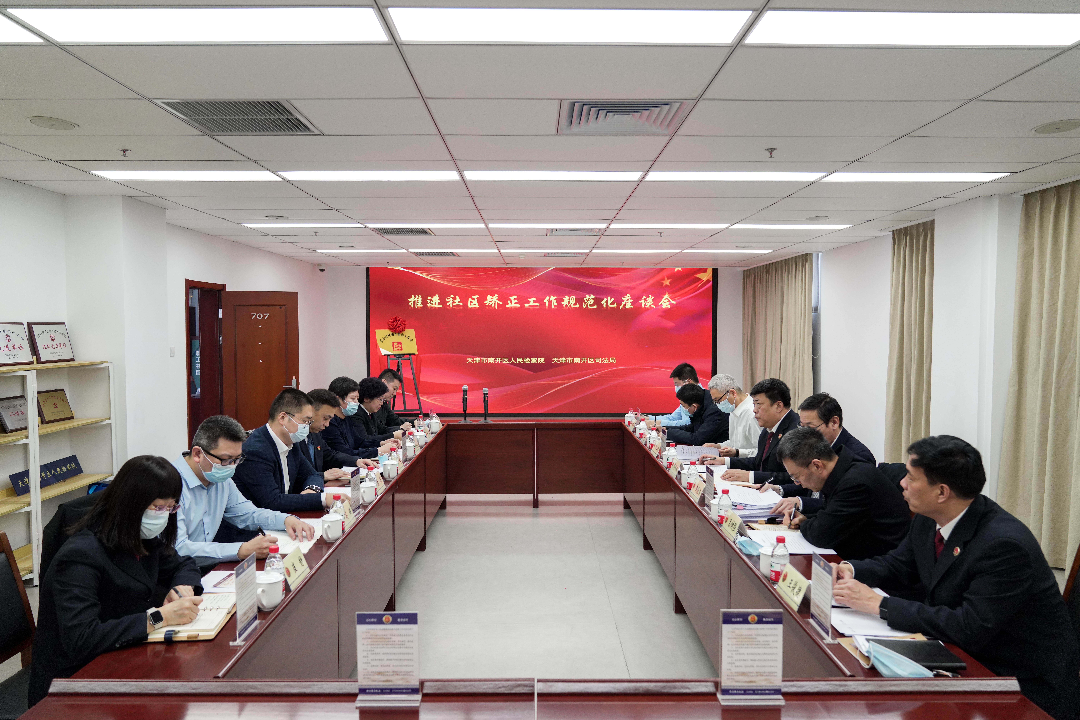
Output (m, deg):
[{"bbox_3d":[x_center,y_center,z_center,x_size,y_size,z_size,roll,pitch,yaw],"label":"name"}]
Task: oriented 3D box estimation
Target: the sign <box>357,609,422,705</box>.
[{"bbox_3d":[-0.367,0.718,1.739,0.153,0.219,0.050,0,3,-4],"label":"sign"}]

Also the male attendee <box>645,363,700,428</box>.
[{"bbox_3d":[1.245,0.688,6.445,0.720,1.332,0.520,0,3,0],"label":"male attendee"}]

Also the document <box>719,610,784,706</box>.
[{"bbox_3d":[0.512,0.714,1.736,0.151,0.213,0.062,0,3,0],"label":"document"}]

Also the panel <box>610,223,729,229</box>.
[{"bbox_3d":[1.279,-1.346,7.184,1.180,0.050,0.290,0,3,0],"label":"panel"}]

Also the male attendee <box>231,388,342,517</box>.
[{"bbox_3d":[-1.270,0.792,3.536,0.620,1.310,0.550,0,3,5],"label":"male attendee"}]

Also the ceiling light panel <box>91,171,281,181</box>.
[{"bbox_3d":[-2.312,-1.237,4.774,1.180,0.050,0.290,0,3,0],"label":"ceiling light panel"}]

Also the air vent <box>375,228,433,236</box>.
[{"bbox_3d":[-1.430,-1.366,7.604,0.590,0.043,0.596,0,3,0],"label":"air vent"}]

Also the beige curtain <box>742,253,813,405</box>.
[{"bbox_3d":[3.483,-0.149,10.672,0.130,2.605,2.900,0,3,0],"label":"beige curtain"}]

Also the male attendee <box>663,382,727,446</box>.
[{"bbox_3d":[1.277,0.784,5.729,0.740,1.208,0.520,0,3,0],"label":"male attendee"}]

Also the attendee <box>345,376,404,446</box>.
[{"bbox_3d":[-1.280,0.747,5.365,0.590,1.235,0.500,0,3,3],"label":"attendee"}]

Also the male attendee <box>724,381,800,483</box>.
[{"bbox_3d":[1.333,0.761,4.242,0.690,1.310,0.550,0,3,-8],"label":"male attendee"}]

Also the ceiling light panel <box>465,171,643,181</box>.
[{"bbox_3d":[0.088,-1.232,4.782,1.180,0.050,0.290,0,3,0],"label":"ceiling light panel"}]

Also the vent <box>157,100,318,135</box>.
[{"bbox_3d":[-1.410,-1.173,3.437,0.590,0.043,0.596,0,3,0],"label":"vent"}]

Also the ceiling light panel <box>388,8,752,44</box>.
[{"bbox_3d":[0.097,-1.116,2.385,1.180,0.050,0.290,0,3,0],"label":"ceiling light panel"}]

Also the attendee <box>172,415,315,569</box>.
[{"bbox_3d":[-1.335,0.874,2.982,0.700,1.295,0.530,0,3,0],"label":"attendee"}]

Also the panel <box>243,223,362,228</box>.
[{"bbox_3d":[-2.321,-1.353,7.171,1.180,0.050,0.290,0,3,0],"label":"panel"}]

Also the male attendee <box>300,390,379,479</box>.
[{"bbox_3d":[-1.373,0.814,4.486,0.700,1.275,0.520,0,3,0],"label":"male attendee"}]

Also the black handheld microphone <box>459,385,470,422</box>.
[{"bbox_3d":[-0.691,0.401,6.665,0.126,0.350,0.126,0,3,0],"label":"black handheld microphone"}]

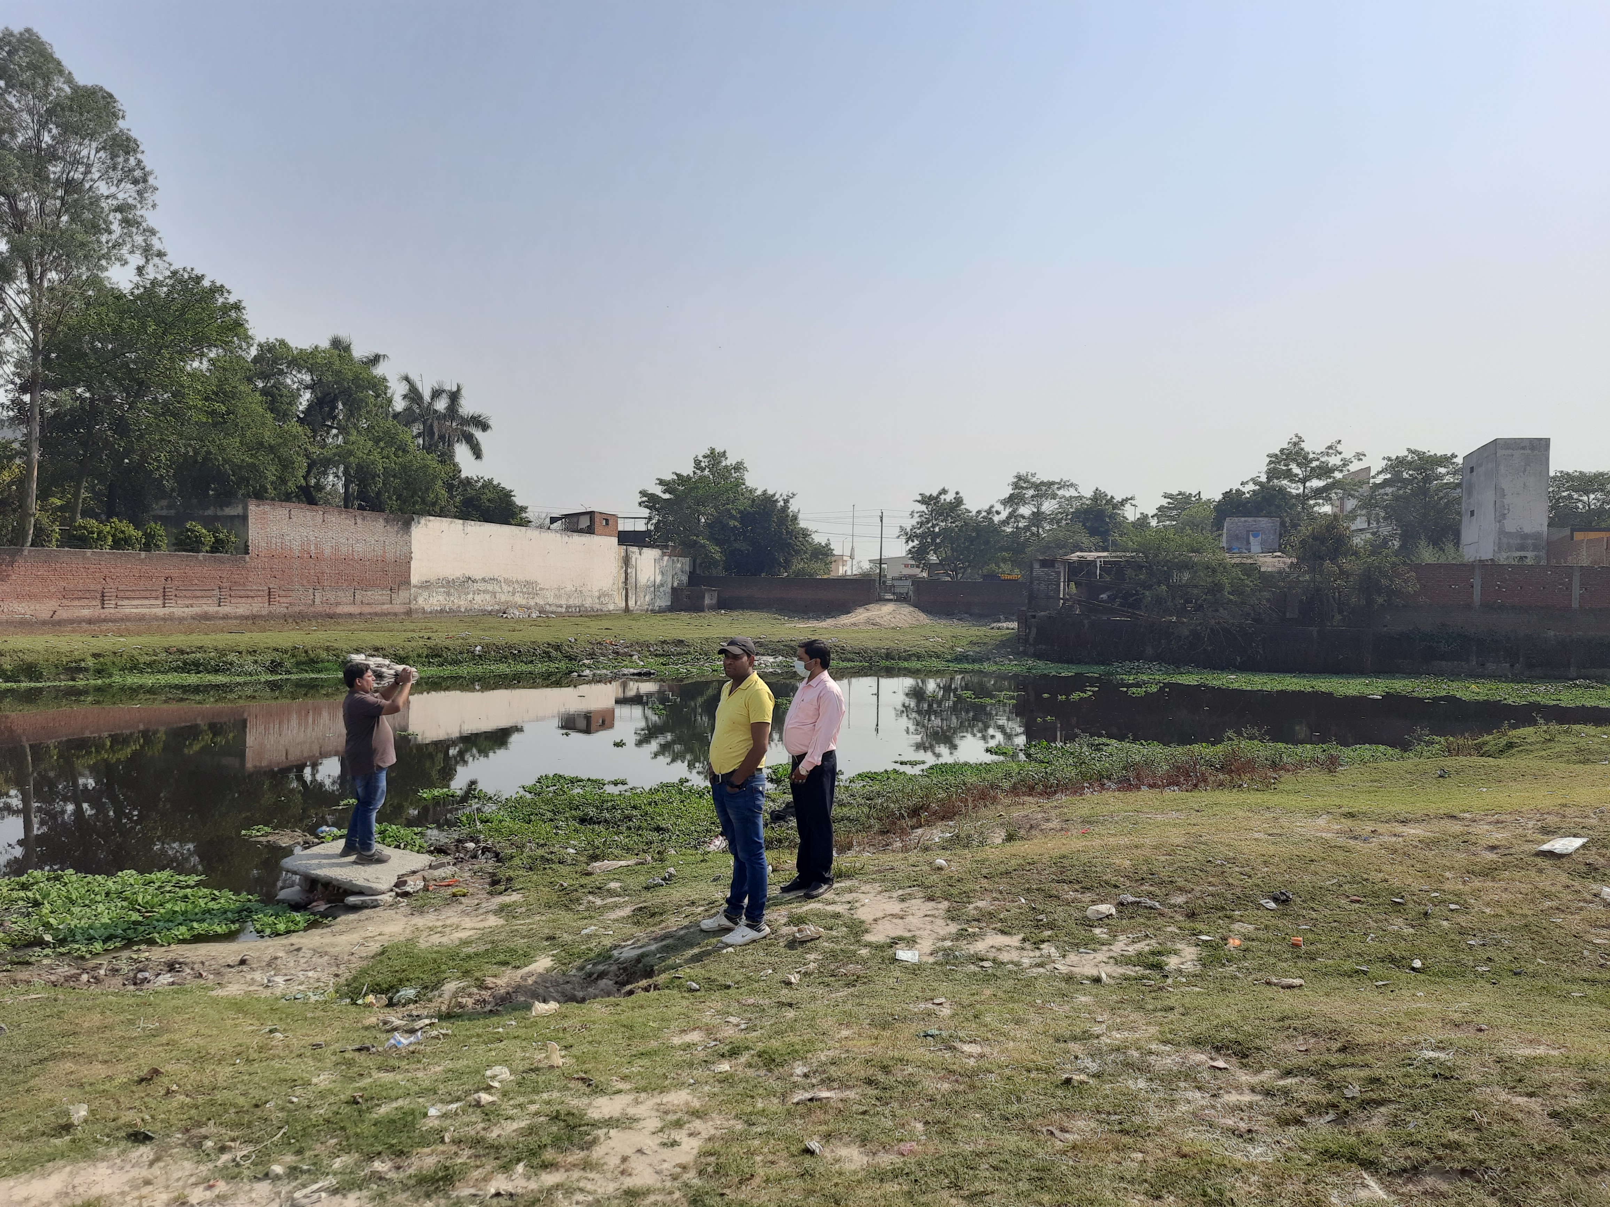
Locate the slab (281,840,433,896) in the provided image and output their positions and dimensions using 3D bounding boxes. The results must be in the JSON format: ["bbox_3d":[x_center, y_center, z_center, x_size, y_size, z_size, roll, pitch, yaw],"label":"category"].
[{"bbox_3d":[-3.805,2.232,9.500,1.180,0.100,1.250,1,1,9],"label":"slab"}]

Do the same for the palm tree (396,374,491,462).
[{"bbox_3d":[-25.915,-7.977,80.000,6.600,16.300,6.300,1,1,0],"label":"palm tree"}]

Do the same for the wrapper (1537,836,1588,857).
[{"bbox_3d":[5.159,1.657,7.600,0.480,0.060,0.240,0,1,-45],"label":"wrapper"}]

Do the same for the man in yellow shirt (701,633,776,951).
[{"bbox_3d":[-0.389,1.072,6.450,0.380,1.740,0.520,1,1,-37],"label":"man in yellow shirt"}]

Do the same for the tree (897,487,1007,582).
[{"bbox_3d":[11.915,-4.310,90.000,8.500,10.000,8.000,1,1,0],"label":"tree"}]

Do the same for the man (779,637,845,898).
[{"bbox_3d":[0.055,1.094,7.500,0.380,1.720,0.500,1,1,-29],"label":"man"}]

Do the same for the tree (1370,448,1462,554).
[{"bbox_3d":[40.099,-4.236,73.000,6.600,12.000,6.600,1,1,0],"label":"tree"}]

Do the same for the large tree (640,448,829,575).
[{"bbox_3d":[-5.378,-5.669,86.000,14.000,12.600,11.500,1,1,0],"label":"large tree"}]

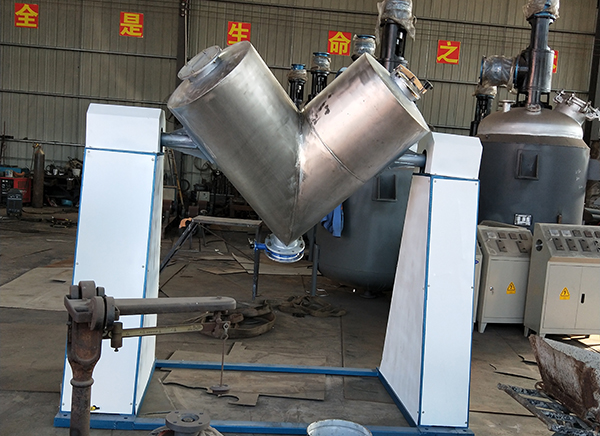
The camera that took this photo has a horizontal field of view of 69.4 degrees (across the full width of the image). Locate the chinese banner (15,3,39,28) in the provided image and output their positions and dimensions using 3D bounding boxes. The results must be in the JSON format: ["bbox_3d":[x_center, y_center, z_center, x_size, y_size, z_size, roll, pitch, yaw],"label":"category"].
[{"bbox_3d":[-7.015,-5.185,11.138,0.605,0.605,0.020,4,5,-2],"label":"chinese banner"}]

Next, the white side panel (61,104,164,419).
[{"bbox_3d":[-0.910,0.167,2.210,0.322,1.424,0.573,4,5,-8],"label":"white side panel"}]

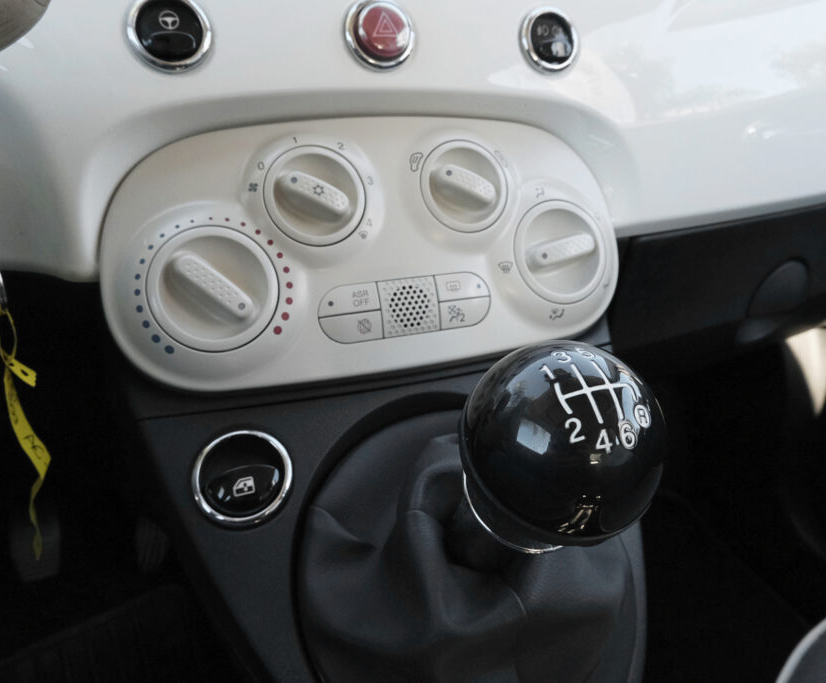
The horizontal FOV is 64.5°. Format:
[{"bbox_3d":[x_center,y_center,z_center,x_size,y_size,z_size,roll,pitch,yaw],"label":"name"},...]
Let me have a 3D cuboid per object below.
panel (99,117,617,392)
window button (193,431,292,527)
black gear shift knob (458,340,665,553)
[{"bbox_3d":[-0.009,-0.054,0.347,0.286,0.136,0.045,-8,-1,-20],"label":"panel"},{"bbox_3d":[-0.076,0.061,0.293,0.043,0.016,0.043,-8,62,-20],"label":"window button"},{"bbox_3d":[0.040,0.030,0.183,0.055,0.067,0.055,2,59,-4],"label":"black gear shift knob"}]

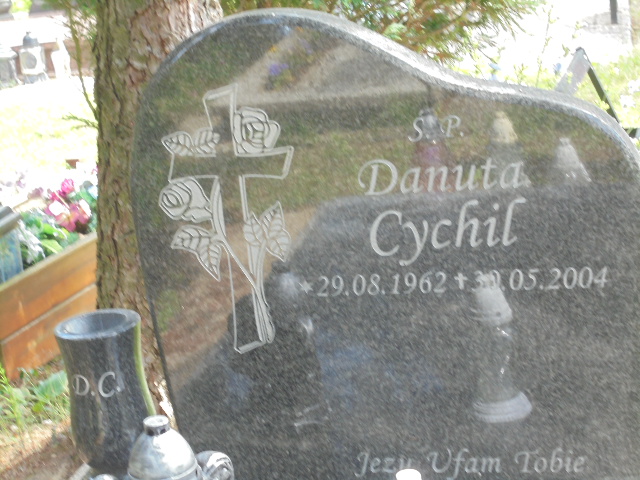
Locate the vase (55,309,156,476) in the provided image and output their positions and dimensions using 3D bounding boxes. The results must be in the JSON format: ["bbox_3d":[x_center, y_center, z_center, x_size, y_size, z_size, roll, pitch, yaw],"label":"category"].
[{"bbox_3d":[-0.343,0.254,2.497,0.140,0.250,0.140,-3,17,8],"label":"vase"}]

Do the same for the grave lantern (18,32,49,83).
[{"bbox_3d":[-1.643,-1.044,8.800,0.135,0.295,0.135,-5,17,3],"label":"grave lantern"}]

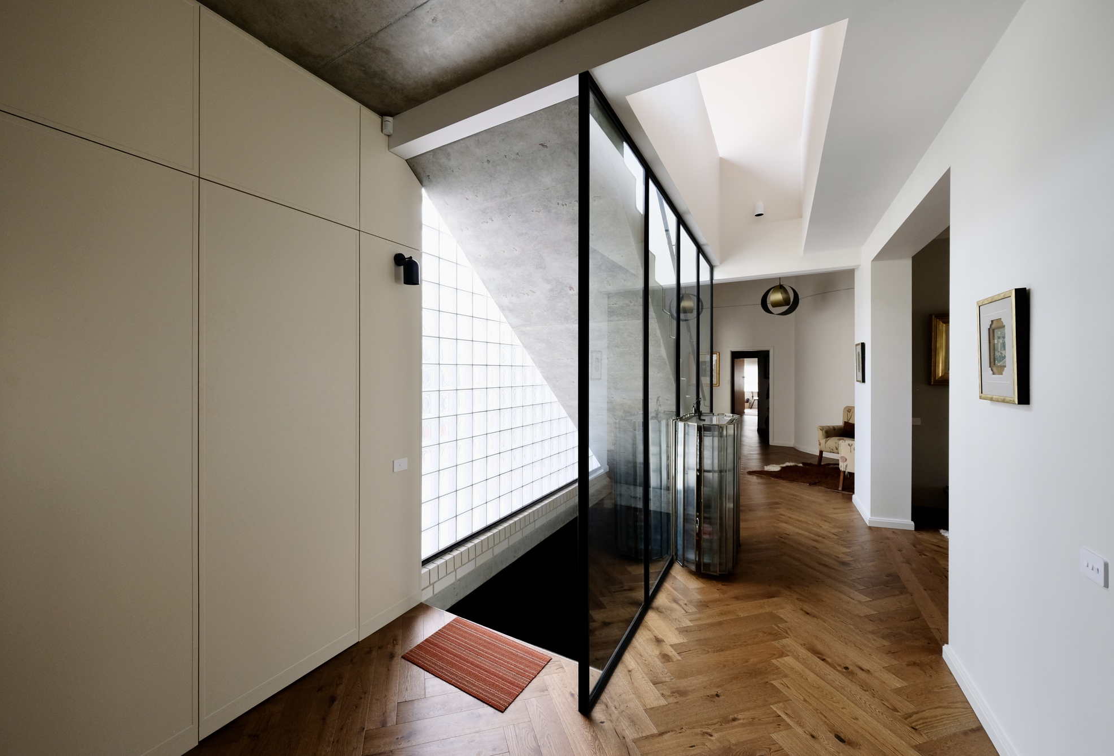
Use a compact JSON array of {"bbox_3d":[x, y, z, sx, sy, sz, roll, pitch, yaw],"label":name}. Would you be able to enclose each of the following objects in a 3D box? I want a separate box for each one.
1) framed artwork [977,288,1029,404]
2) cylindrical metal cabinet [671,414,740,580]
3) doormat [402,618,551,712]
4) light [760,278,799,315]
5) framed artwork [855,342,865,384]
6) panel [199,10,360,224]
[{"bbox_3d":[1.953,-0.131,1.662,0.034,0.462,0.335,0,0,30],"label":"framed artwork"},{"bbox_3d":[1.422,1.006,3.531,0.510,1.245,0.920,0,0,30],"label":"cylindrical metal cabinet"},{"bbox_3d":[-0.467,1.629,2.208,0.745,0.010,0.428,0,0,30],"label":"doormat"},{"bbox_3d":[4.064,-1.480,6.900,0.600,0.650,0.580,0,0,30],"label":"light"},{"bbox_3d":[3.594,-0.175,4.464,0.034,0.460,0.340,0,0,30],"label":"framed artwork"},{"bbox_3d":[-1.421,-1.287,2.021,0.030,0.768,0.738,0,0,31],"label":"panel"}]

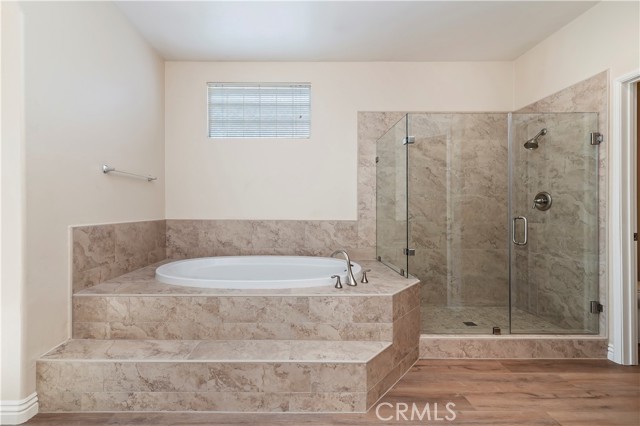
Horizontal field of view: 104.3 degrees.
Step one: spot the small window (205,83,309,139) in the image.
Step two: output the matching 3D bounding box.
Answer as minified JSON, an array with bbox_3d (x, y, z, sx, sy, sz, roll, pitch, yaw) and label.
[{"bbox_3d":[-0.706,-1.179,2.870,1.190,0.640,0.100,0,0,0],"label":"small window"}]

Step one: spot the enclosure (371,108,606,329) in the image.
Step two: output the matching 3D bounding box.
[{"bbox_3d":[1.460,0.084,2.430,1.585,1.790,0.870,0,0,0],"label":"enclosure"}]

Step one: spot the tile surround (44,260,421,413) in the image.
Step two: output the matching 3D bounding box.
[{"bbox_3d":[-0.433,0.837,2.135,2.460,0.587,1.450,0,0,0],"label":"tile surround"}]

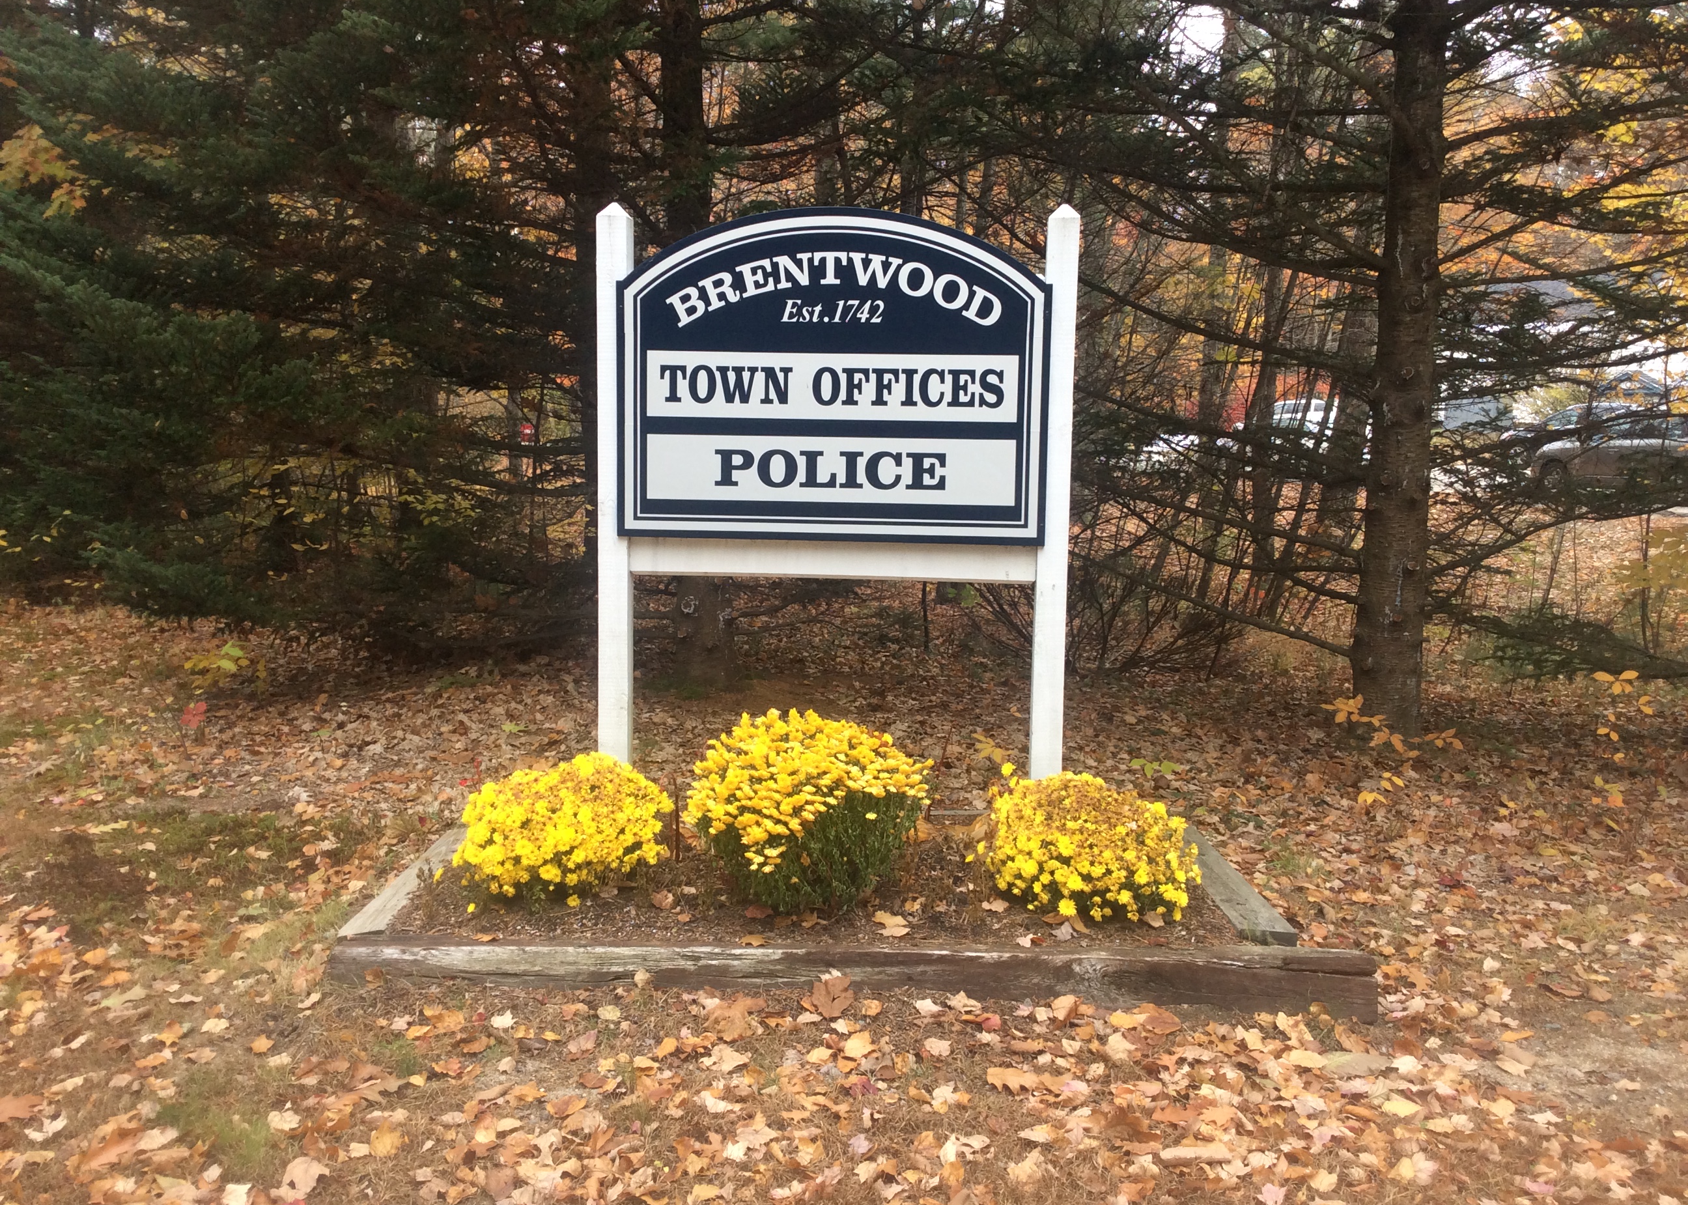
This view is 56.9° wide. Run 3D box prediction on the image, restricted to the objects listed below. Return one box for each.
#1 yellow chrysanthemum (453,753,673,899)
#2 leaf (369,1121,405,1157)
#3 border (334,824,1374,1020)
[{"bbox_3d":[-0.753,0.574,4.147,0.566,0.357,0.550,0,7,-10],"label":"yellow chrysanthemum"},{"bbox_3d":[-0.830,0.976,2.833,0.068,0.040,0.095,-1,7,-17],"label":"leaf"},{"bbox_3d":[0.030,0.795,4.336,2.440,0.160,1.420,1,6,0],"label":"border"}]

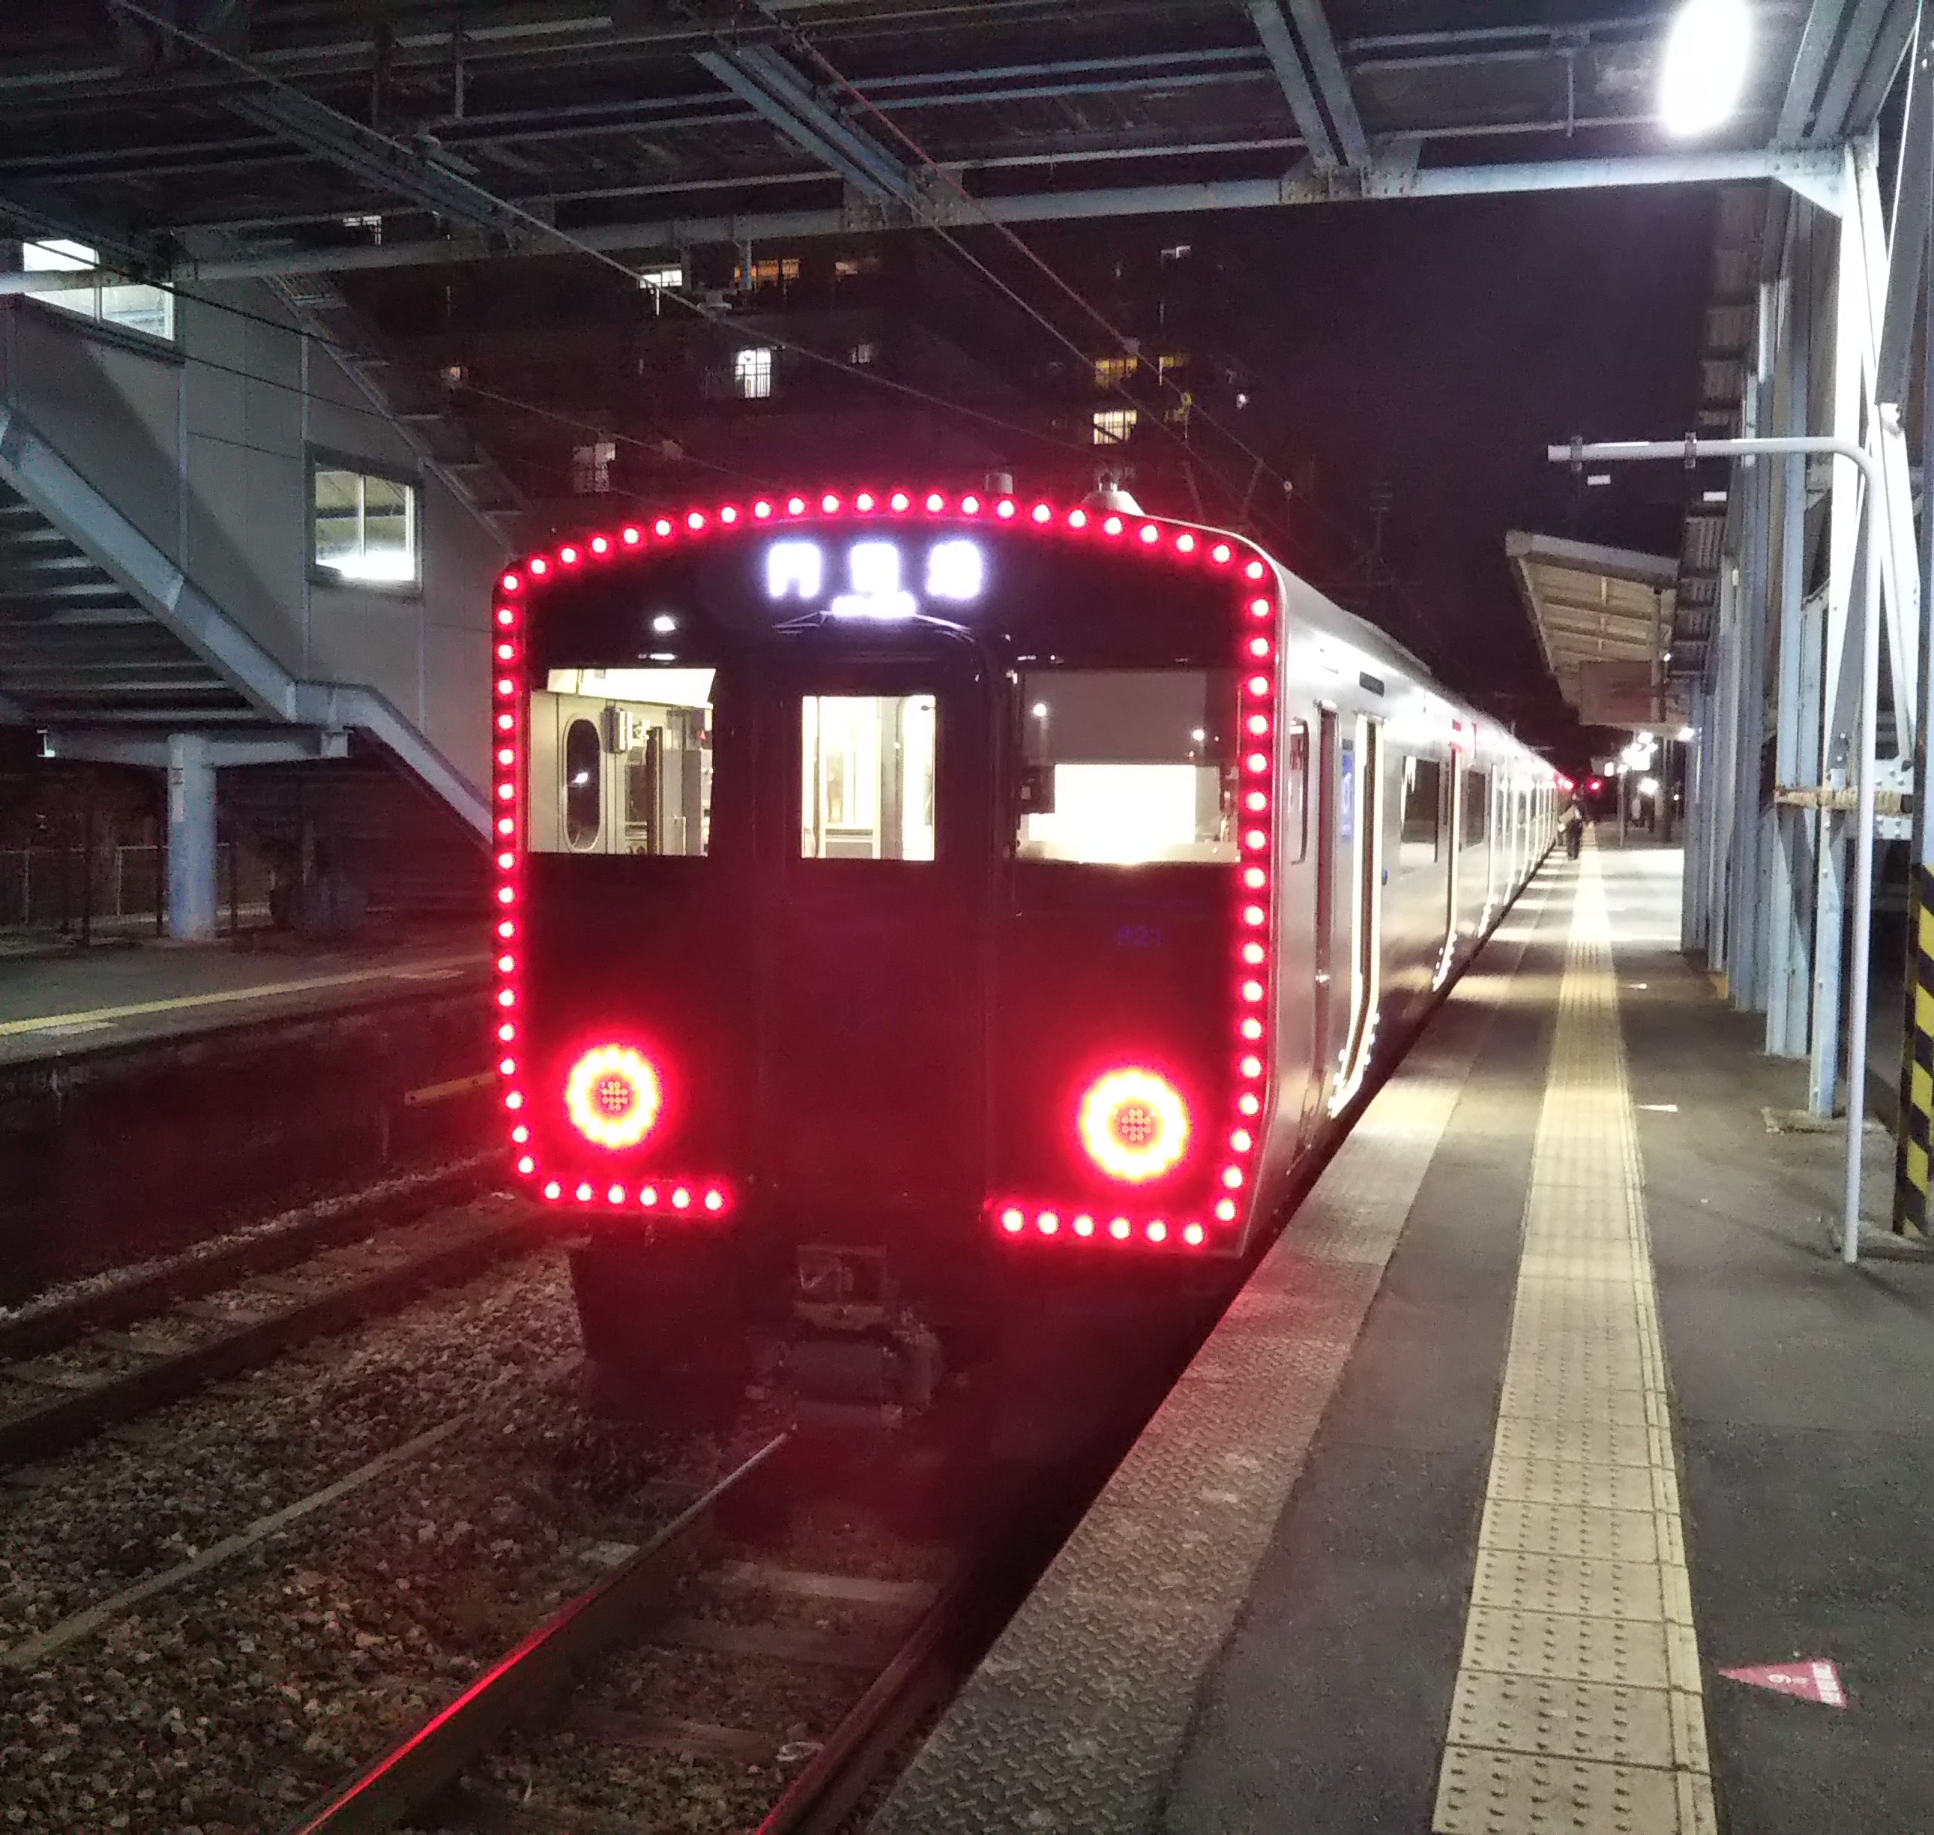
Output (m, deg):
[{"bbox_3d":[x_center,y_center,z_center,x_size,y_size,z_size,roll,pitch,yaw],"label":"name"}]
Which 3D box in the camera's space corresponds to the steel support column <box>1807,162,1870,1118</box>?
[{"bbox_3d":[3.867,-1.217,9.422,0.120,4.220,0.160,2,4,16],"label":"steel support column"}]

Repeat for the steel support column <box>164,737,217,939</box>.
[{"bbox_3d":[-7.186,-0.752,19.686,0.405,1.874,0.405,2,4,16],"label":"steel support column"}]

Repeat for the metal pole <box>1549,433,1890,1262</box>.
[{"bbox_3d":[2.306,-0.214,6.653,0.993,2.541,0.055,2,4,16],"label":"metal pole"}]

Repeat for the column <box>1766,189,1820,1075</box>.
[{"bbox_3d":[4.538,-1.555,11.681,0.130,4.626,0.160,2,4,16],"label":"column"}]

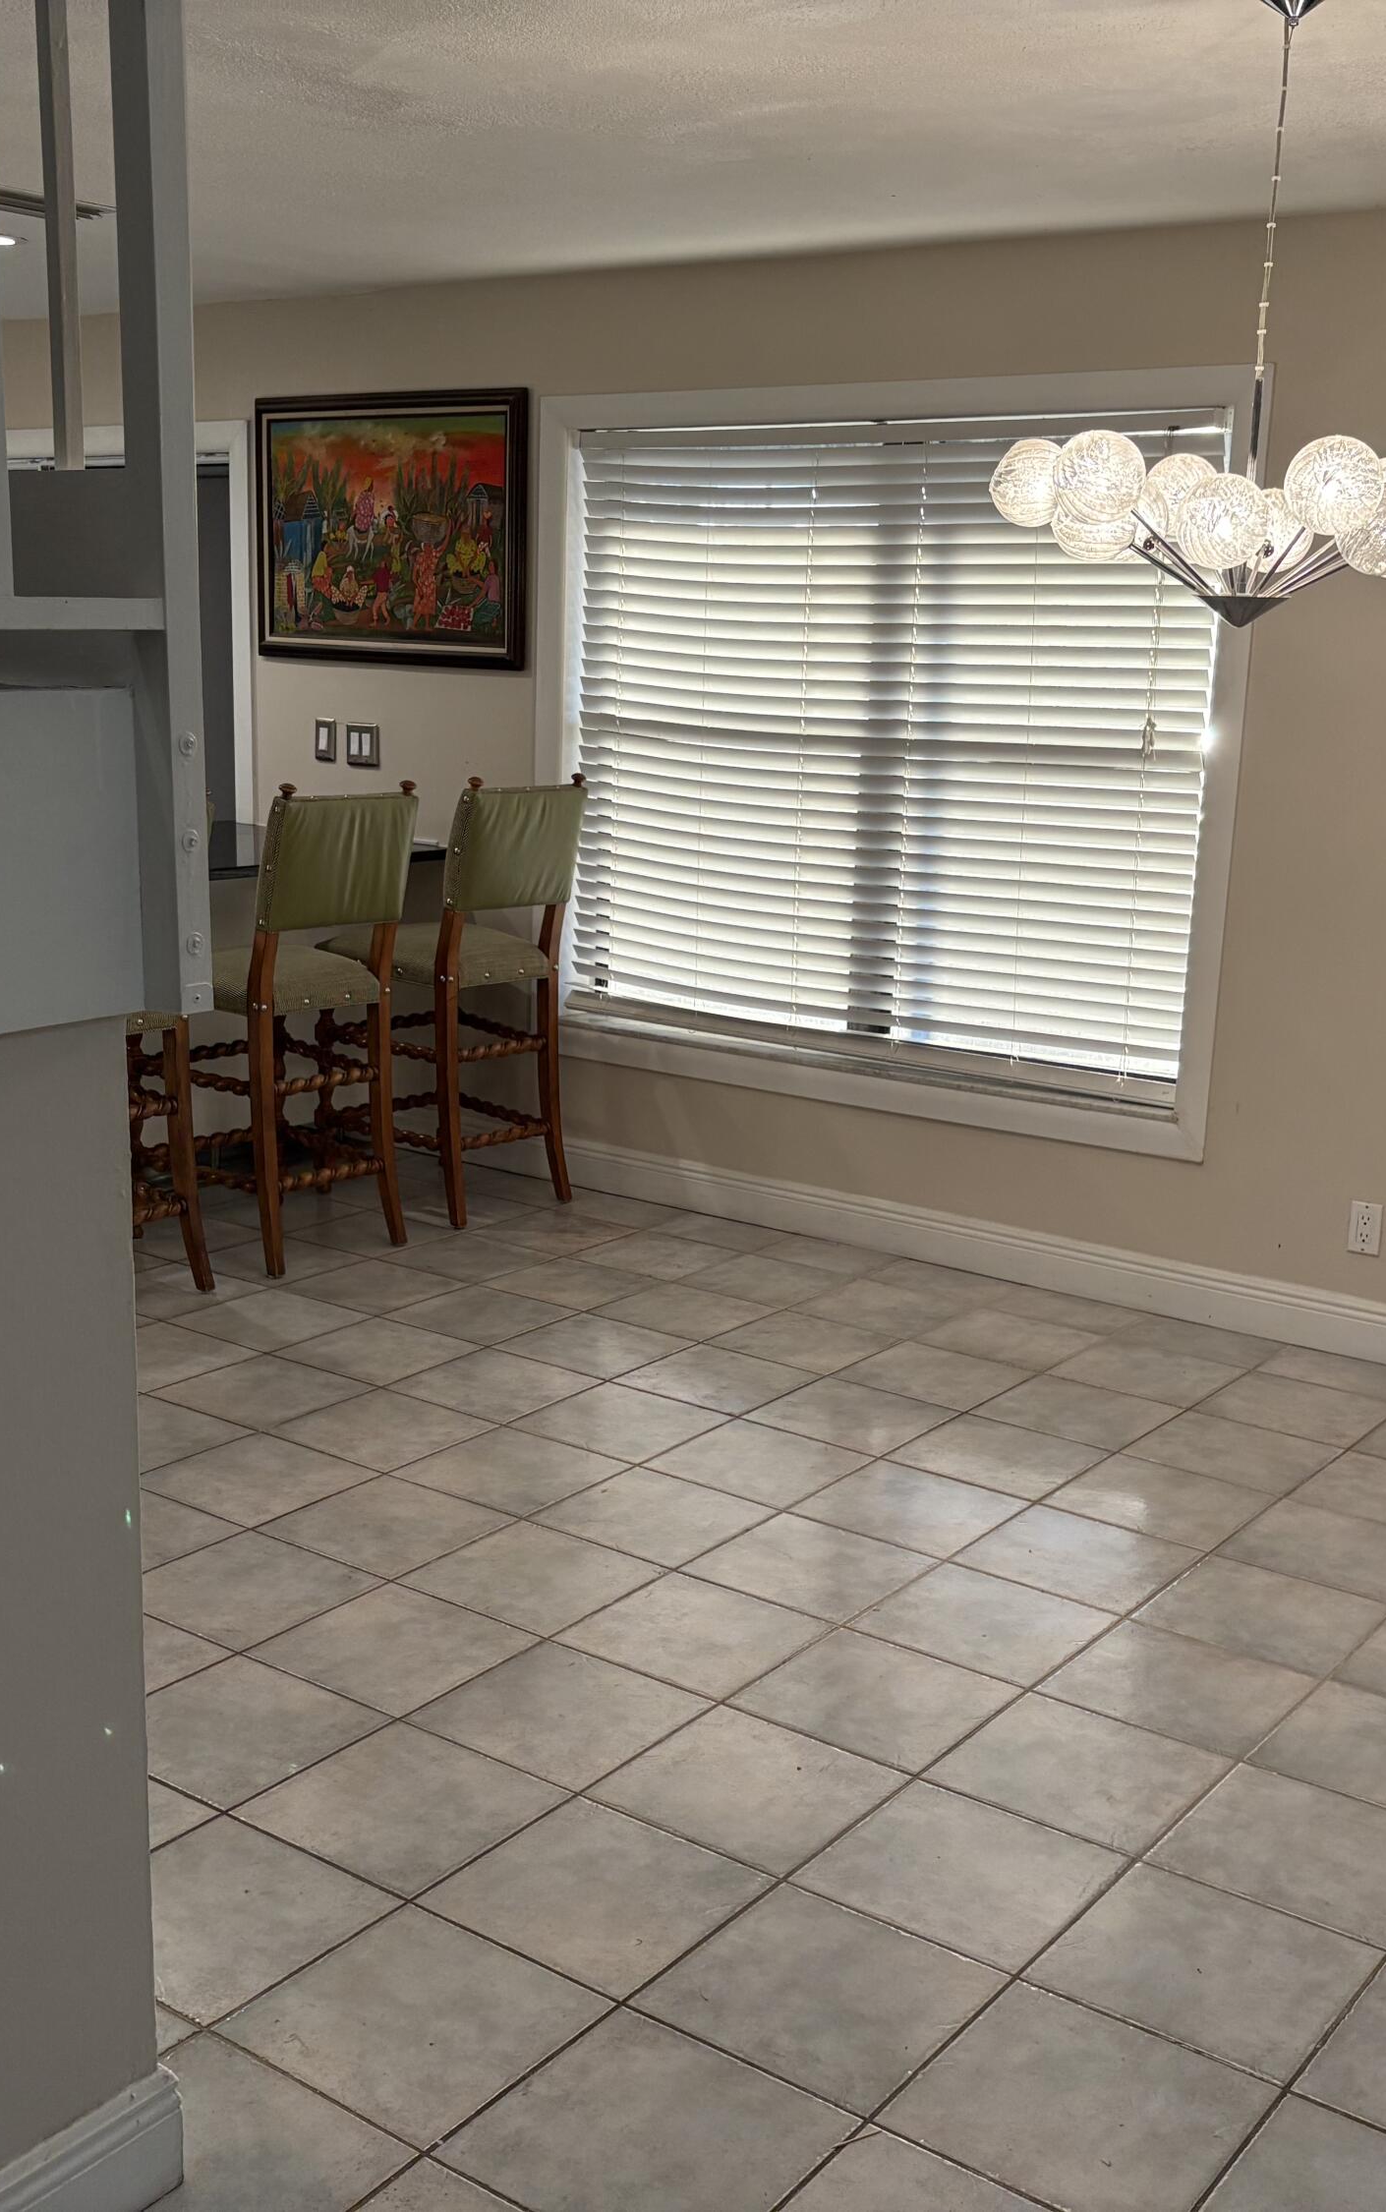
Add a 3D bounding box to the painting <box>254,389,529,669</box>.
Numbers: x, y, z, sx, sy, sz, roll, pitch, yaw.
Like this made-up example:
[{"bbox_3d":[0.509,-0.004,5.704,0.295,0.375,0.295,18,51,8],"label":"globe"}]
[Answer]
[{"bbox_3d":[-0.856,-1.628,6.272,1.036,0.735,0.040,11,15,35],"label":"painting"}]

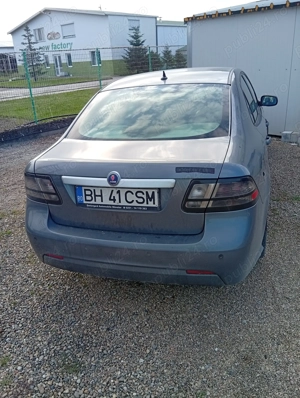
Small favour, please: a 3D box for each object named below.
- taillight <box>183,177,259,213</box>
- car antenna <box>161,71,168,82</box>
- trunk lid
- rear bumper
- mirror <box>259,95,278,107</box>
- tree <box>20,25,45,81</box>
[{"bbox_3d":[0.390,-0.043,1.713,0.415,0.207,0.210,3,24,17],"label":"taillight"},{"bbox_3d":[0.124,-1.073,2.705,0.060,0.072,0.090,3,24,17],"label":"car antenna"},{"bbox_3d":[-0.125,-0.132,2.014,1.220,0.445,0.560,3,24,17],"label":"trunk lid"},{"bbox_3d":[-0.112,0.216,2.112,1.730,0.520,0.540,3,24,17],"label":"rear bumper"},{"bbox_3d":[1.426,-1.188,3.756,0.217,0.137,0.130,3,24,17],"label":"mirror"},{"bbox_3d":[-10.514,-12.813,27.427,2.150,4.517,2.150,-11,24,-16],"label":"tree"}]

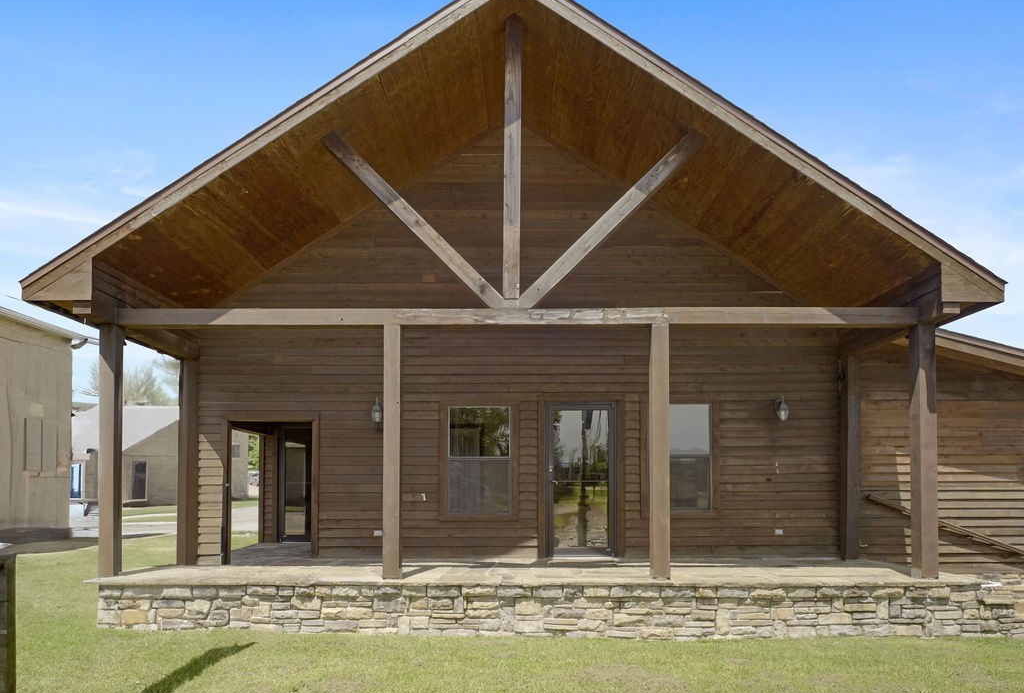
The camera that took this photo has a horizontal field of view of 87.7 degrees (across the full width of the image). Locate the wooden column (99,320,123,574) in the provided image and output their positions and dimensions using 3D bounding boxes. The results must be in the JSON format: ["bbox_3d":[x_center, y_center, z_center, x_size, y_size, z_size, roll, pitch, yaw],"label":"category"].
[{"bbox_3d":[-4.282,1.090,5.700,0.165,2.687,0.165,0,-2,0],"label":"wooden column"}]

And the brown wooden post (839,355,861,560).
[{"bbox_3d":[4.401,1.413,6.950,0.170,2.616,0.170,0,-2,0],"label":"brown wooden post"}]

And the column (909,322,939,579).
[{"bbox_3d":[4.384,1.086,5.680,0.175,2.675,0.175,0,-2,0],"label":"column"}]

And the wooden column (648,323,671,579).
[{"bbox_3d":[1.562,1.091,5.650,0.170,2.682,0.170,0,-2,0],"label":"wooden column"}]

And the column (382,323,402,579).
[{"bbox_3d":[-1.265,1.081,5.650,0.165,2.663,0.165,0,-2,0],"label":"column"}]

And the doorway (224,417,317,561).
[{"bbox_3d":[-3.233,1.892,7.150,1.145,1.884,0.150,0,-2,0],"label":"doorway"}]

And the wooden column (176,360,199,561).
[{"bbox_3d":[-4.249,1.497,6.980,0.170,2.678,0.170,0,-2,0],"label":"wooden column"}]

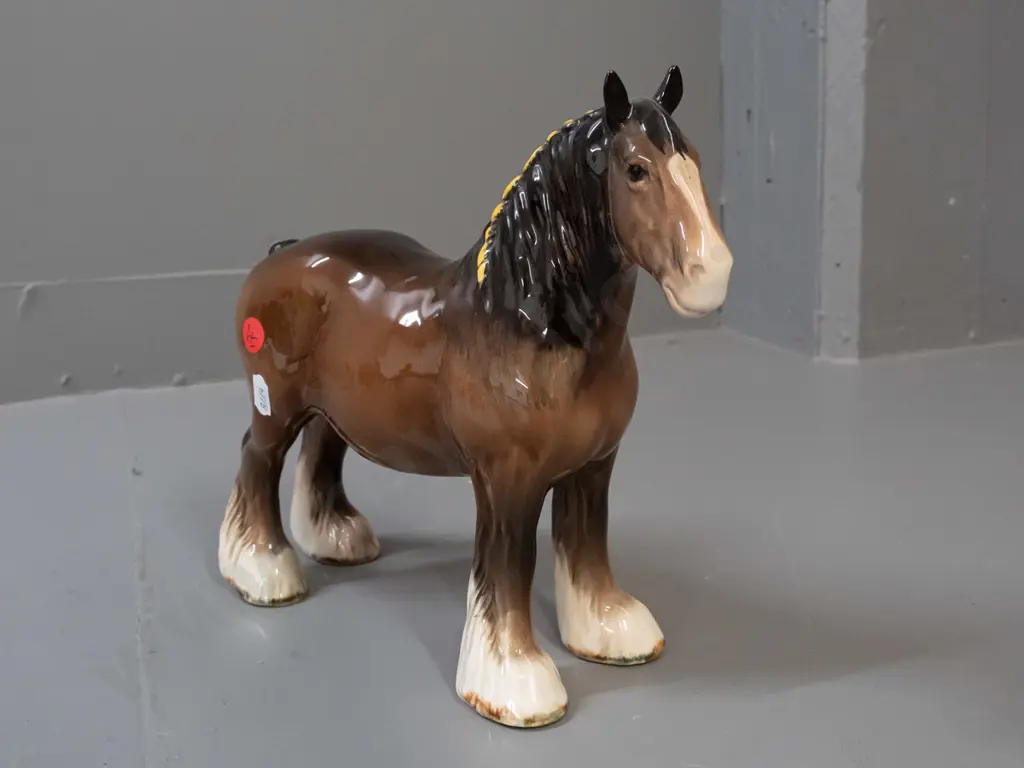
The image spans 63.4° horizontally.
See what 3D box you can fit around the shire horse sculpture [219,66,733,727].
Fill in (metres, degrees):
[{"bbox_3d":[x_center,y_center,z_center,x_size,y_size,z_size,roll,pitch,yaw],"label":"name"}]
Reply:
[{"bbox_3d":[-0.037,-0.001,0.437,0.335,0.273,0.109,5,11,42],"label":"shire horse sculpture"}]

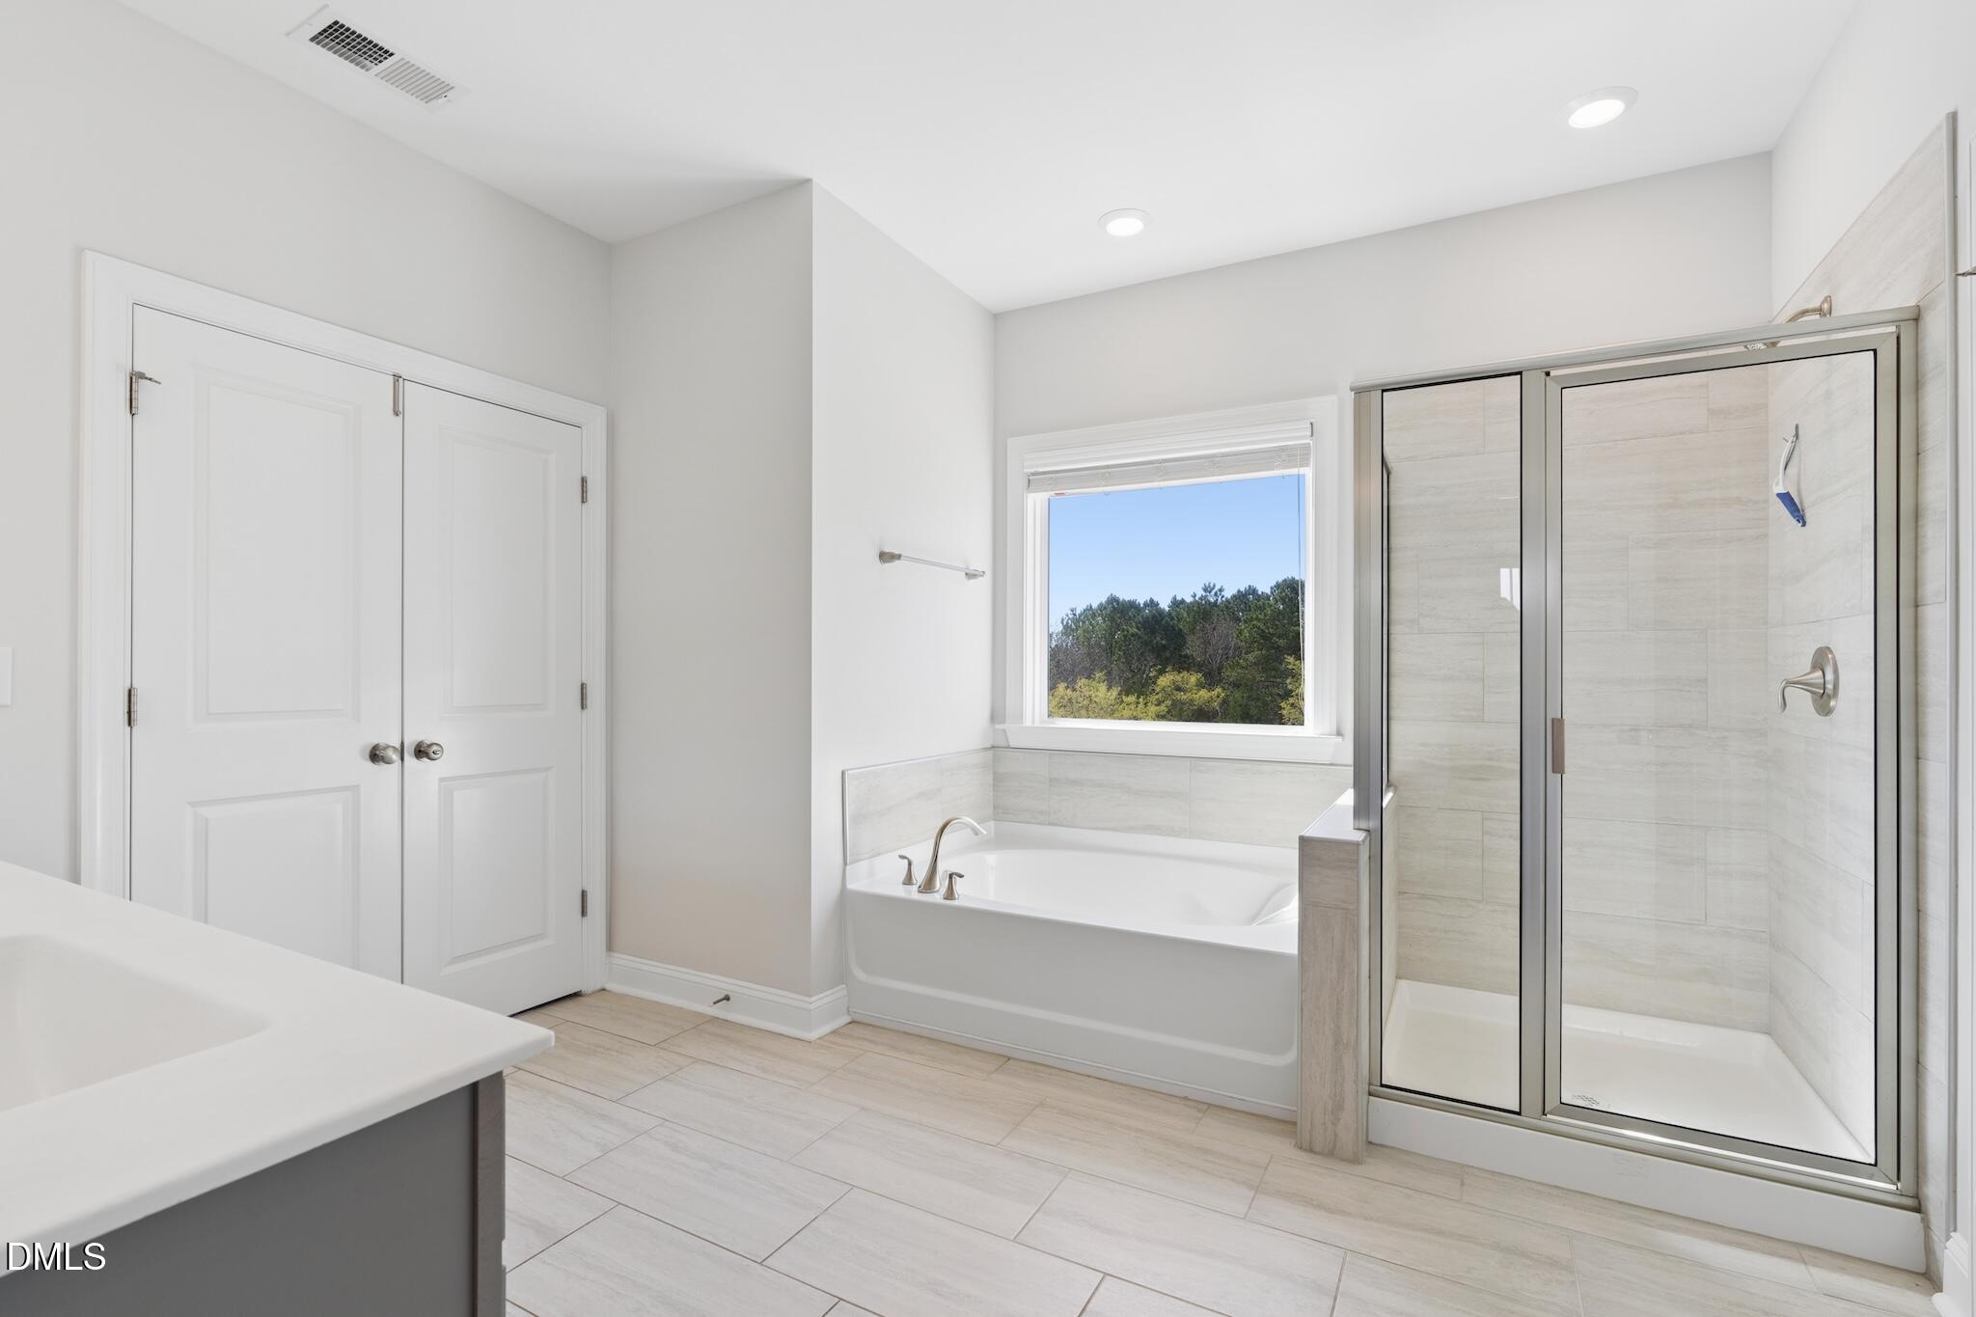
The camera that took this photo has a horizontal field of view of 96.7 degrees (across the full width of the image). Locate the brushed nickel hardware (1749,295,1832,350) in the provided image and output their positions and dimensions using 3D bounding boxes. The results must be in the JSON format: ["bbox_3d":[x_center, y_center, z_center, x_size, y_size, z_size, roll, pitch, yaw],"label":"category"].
[{"bbox_3d":[2.016,-0.834,2.225,0.167,0.130,0.070,0,0,28],"label":"brushed nickel hardware"}]

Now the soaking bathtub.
[{"bbox_3d":[0.431,0.966,3.080,1.484,0.504,1.038,0,0,28],"label":"soaking bathtub"}]

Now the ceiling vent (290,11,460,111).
[{"bbox_3d":[-1.572,-1.546,2.284,0.205,0.020,0.346,0,0,28],"label":"ceiling vent"}]

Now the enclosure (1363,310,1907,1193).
[{"bbox_3d":[1.409,0.199,2.021,1.052,1.805,0.060,0,0,28],"label":"enclosure"}]

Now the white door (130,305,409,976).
[{"bbox_3d":[-1.921,0.176,2.381,0.040,2.048,0.615,0,0,28],"label":"white door"}]

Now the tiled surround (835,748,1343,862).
[{"bbox_3d":[0.417,0.549,3.069,1.482,0.326,1.082,0,0,28],"label":"tiled surround"}]

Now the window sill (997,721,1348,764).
[{"bbox_3d":[0.664,0.338,3.544,1.420,0.095,0.090,0,0,28],"label":"window sill"}]

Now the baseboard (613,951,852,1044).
[{"bbox_3d":[-0.930,1.153,3.105,0.973,0.124,0.212,0,0,28],"label":"baseboard"}]

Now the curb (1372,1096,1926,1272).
[{"bbox_3d":[1.428,1.157,2.012,1.009,0.111,0.104,0,0,28],"label":"curb"}]

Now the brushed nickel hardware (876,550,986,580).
[{"bbox_3d":[-0.197,-0.359,3.411,0.075,0.052,0.675,0,0,28],"label":"brushed nickel hardware"}]

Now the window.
[{"bbox_3d":[0.698,-0.290,3.571,1.360,1.352,0.120,0,0,28],"label":"window"}]

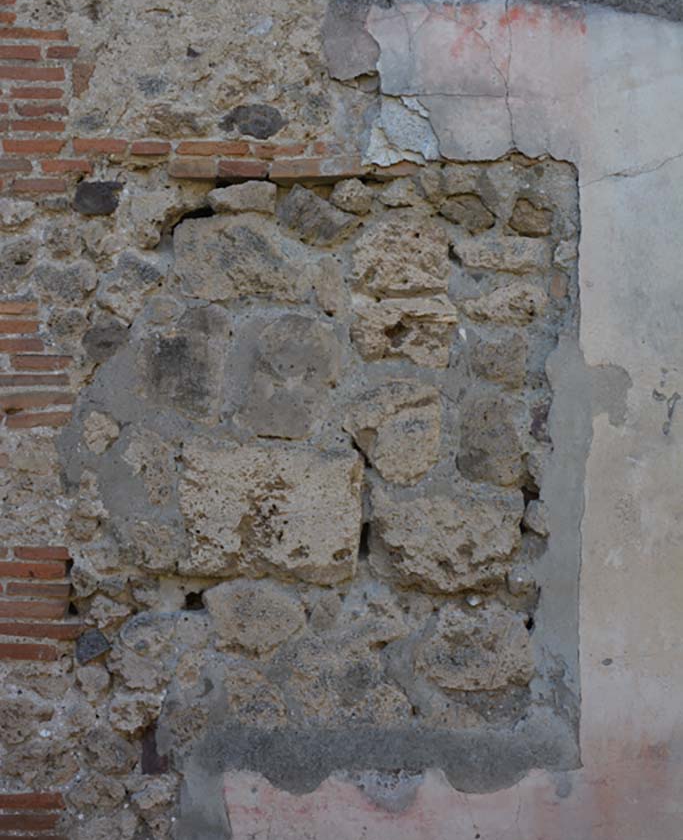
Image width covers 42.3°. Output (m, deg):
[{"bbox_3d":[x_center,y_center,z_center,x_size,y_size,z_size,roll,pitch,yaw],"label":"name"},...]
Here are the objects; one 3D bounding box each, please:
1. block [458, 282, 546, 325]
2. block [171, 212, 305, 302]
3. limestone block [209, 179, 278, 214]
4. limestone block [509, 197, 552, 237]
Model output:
[{"bbox_3d":[0.424,-0.308,2.375,0.220,0.110,0.130,0,0,0],"label":"block"},{"bbox_3d":[-0.267,-0.419,2.395,0.338,0.223,0.210,0,0,0],"label":"block"},{"bbox_3d":[-0.283,-0.638,2.518,0.191,0.101,0.120,0,-2,0],"label":"limestone block"},{"bbox_3d":[0.533,-0.575,2.489,0.123,0.112,0.085,0,-2,0],"label":"limestone block"}]

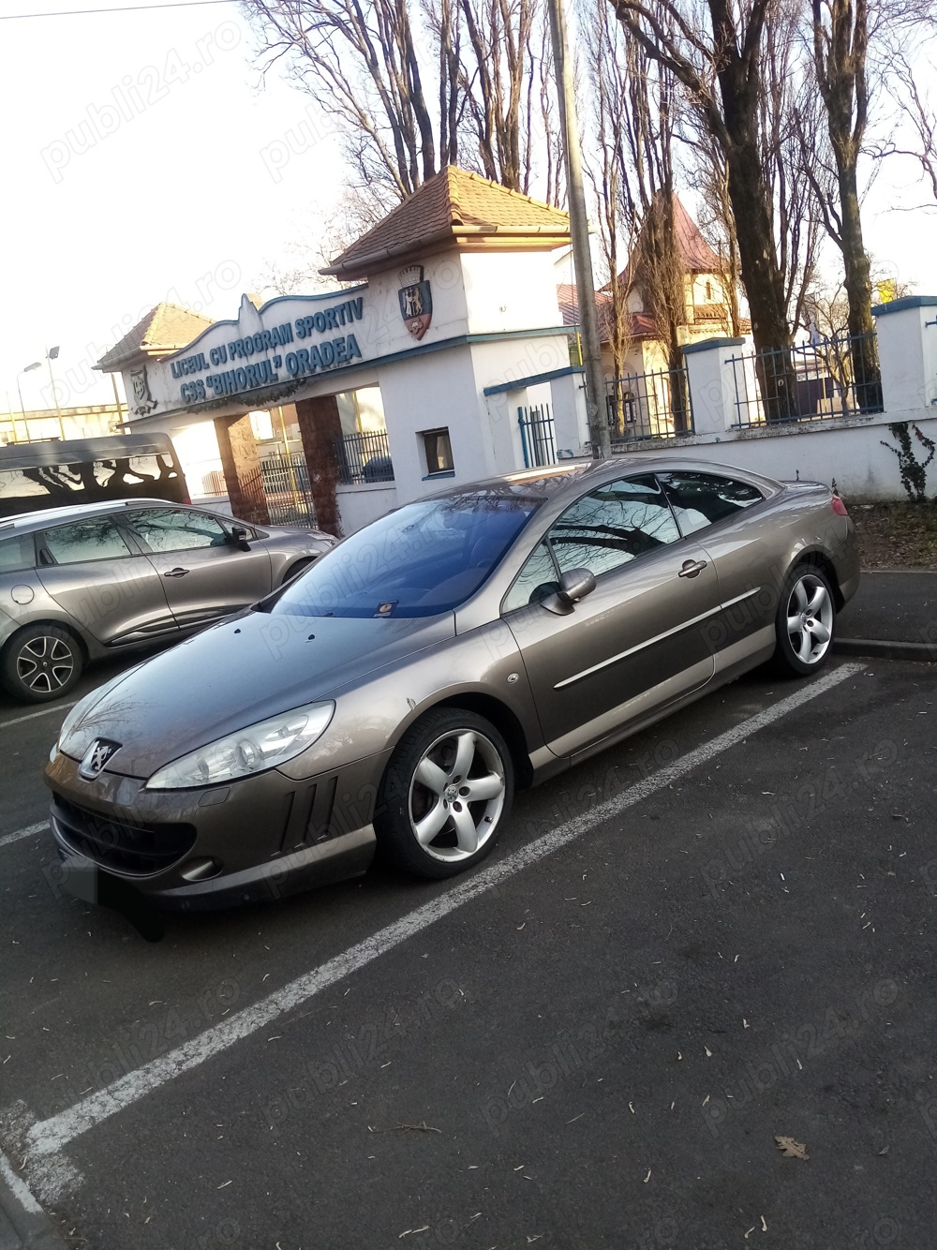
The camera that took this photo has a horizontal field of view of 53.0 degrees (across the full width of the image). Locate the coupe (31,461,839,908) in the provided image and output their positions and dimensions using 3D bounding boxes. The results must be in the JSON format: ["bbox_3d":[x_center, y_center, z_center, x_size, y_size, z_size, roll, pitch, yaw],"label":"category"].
[{"bbox_3d":[0.290,-0.061,5.060,4.815,1.400,1.890,-19,14,-40],"label":"coupe"}]

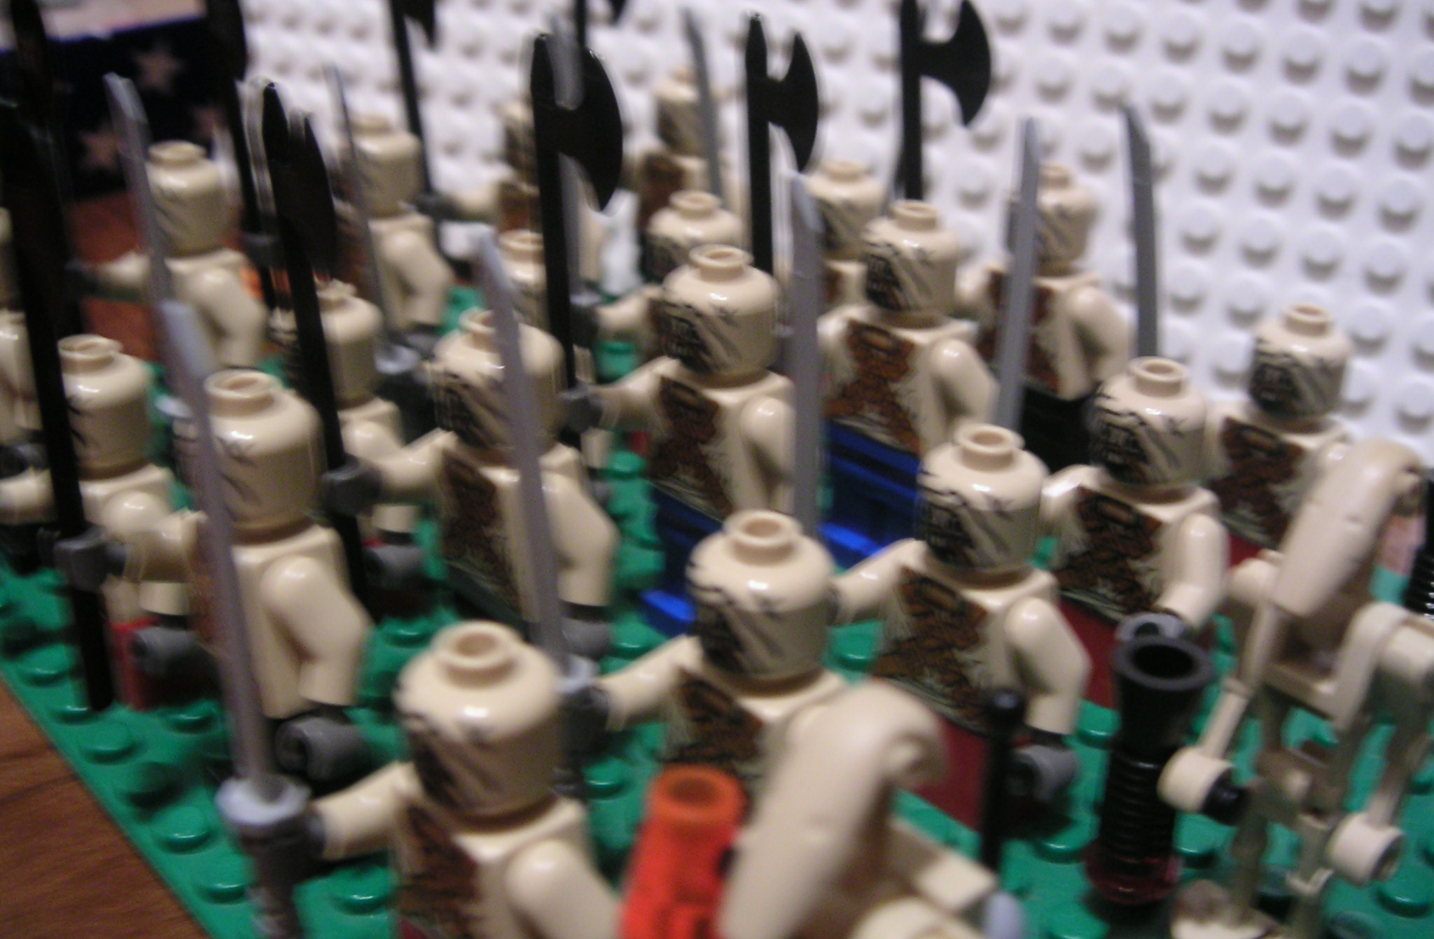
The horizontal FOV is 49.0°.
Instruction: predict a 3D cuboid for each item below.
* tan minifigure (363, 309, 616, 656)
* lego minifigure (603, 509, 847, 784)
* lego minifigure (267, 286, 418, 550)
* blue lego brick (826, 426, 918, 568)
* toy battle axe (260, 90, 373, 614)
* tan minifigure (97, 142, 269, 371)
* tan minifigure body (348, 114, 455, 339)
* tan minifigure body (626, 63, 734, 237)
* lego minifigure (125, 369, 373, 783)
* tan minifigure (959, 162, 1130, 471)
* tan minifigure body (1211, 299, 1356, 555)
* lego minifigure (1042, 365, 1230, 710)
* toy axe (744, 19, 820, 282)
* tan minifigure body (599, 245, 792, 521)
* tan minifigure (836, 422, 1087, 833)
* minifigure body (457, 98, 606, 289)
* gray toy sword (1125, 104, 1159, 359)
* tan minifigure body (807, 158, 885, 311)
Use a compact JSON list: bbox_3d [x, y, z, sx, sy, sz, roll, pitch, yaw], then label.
[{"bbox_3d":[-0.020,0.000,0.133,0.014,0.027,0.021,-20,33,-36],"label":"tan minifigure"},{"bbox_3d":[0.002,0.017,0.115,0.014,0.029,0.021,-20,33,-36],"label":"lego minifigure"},{"bbox_3d":[-0.040,-0.002,0.158,0.017,0.031,0.022,-20,33,-36],"label":"lego minifigure"},{"bbox_3d":[0.018,0.003,0.171,0.010,0.016,0.016,-20,33,-36],"label":"blue lego brick"},{"bbox_3d":[-0.030,-0.006,0.126,0.004,0.048,0.013,-20,33,-30],"label":"toy battle axe"},{"bbox_3d":[-0.061,-0.020,0.177,0.017,0.032,0.022,-20,33,-36],"label":"tan minifigure"},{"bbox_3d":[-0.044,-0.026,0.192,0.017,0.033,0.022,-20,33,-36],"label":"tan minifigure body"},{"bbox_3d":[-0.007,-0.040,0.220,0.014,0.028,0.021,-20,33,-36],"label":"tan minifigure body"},{"bbox_3d":[-0.037,0.010,0.120,0.017,0.035,0.022,-20,33,-36],"label":"lego minifigure"},{"bbox_3d":[0.034,-0.014,0.179,0.017,0.040,0.022,-20,33,-36],"label":"tan minifigure"},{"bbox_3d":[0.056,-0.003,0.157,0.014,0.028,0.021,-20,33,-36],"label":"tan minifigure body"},{"bbox_3d":[0.036,0.007,0.144,0.017,0.033,0.022,-20,33,-36],"label":"lego minifigure"},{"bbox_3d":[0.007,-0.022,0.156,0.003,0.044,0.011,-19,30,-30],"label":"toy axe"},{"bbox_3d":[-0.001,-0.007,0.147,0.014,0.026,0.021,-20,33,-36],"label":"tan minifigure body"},{"bbox_3d":[0.019,0.013,0.130,0.017,0.032,0.022,-20,33,-36],"label":"tan minifigure"},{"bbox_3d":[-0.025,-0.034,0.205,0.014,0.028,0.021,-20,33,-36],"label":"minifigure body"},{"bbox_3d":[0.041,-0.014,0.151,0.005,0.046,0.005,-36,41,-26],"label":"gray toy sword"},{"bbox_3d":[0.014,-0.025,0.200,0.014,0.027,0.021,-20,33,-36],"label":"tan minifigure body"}]

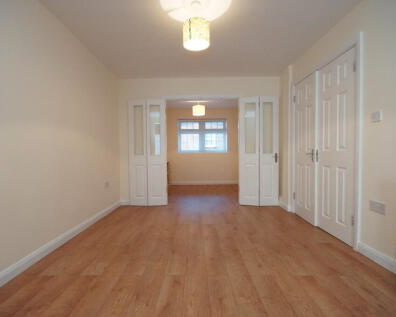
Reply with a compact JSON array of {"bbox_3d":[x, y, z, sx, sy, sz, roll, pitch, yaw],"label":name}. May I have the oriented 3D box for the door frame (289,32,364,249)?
[{"bbox_3d":[1.578,-0.165,2.583,0.101,2.116,1.321,0,2,-2],"label":"door frame"}]

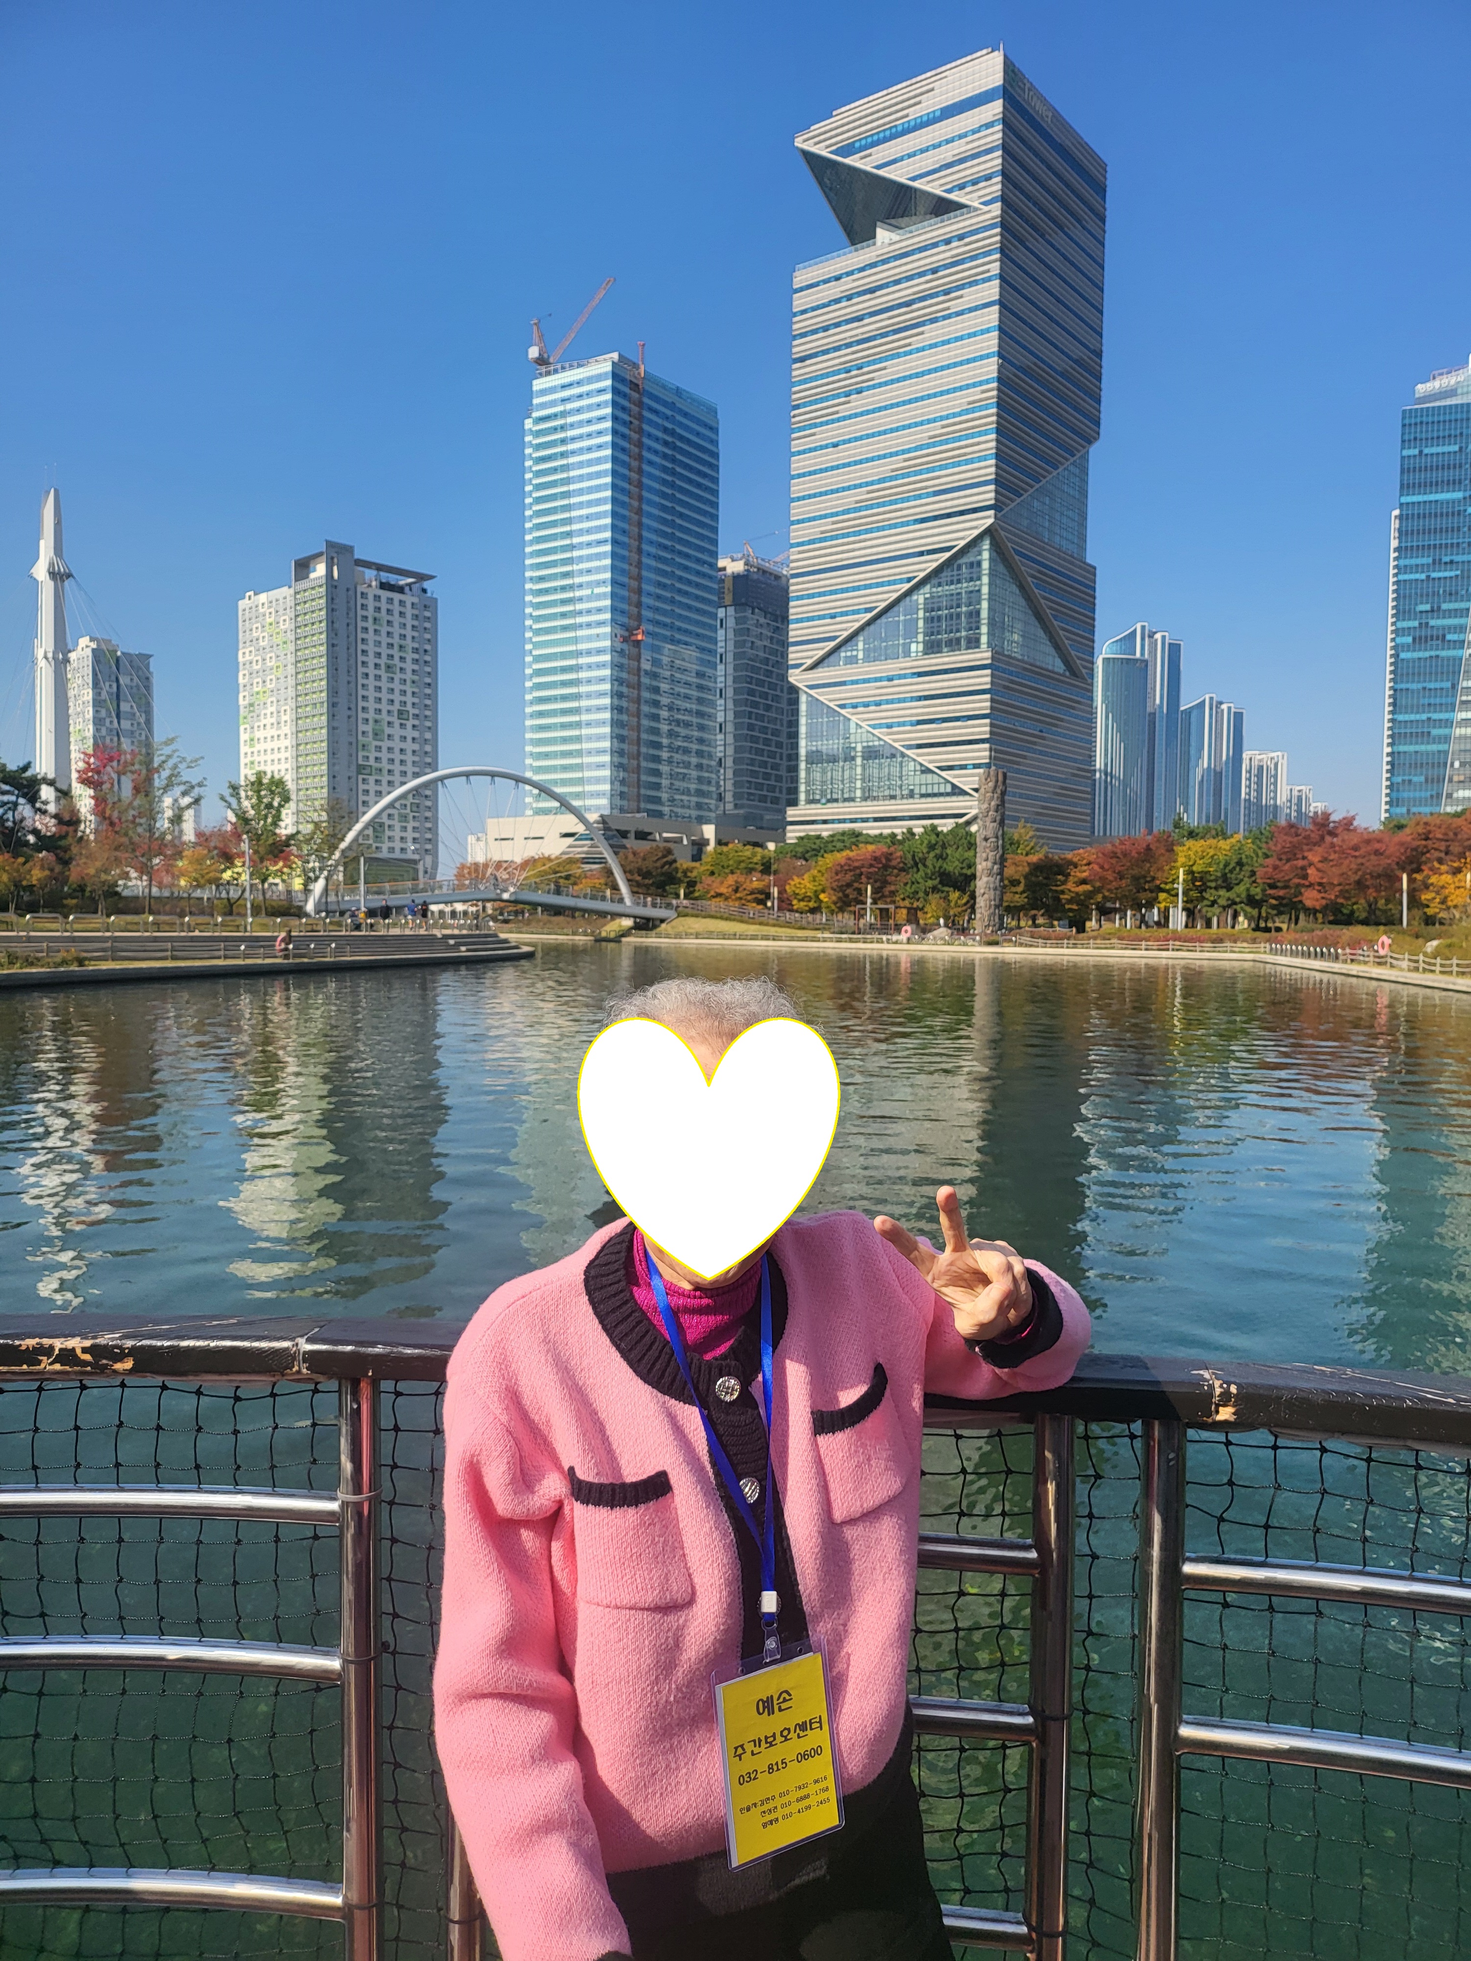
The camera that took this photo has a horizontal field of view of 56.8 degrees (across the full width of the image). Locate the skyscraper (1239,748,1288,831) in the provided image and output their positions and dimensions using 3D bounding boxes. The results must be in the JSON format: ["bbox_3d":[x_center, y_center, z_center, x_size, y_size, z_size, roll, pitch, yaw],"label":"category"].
[{"bbox_3d":[427.961,-119.345,1102.444,33.000,129.040,27.000,3,4,35],"label":"skyscraper"}]

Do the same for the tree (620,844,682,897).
[{"bbox_3d":[-8.724,-10.195,139.785,6.500,7.810,6.500,0,3,0],"label":"tree"}]

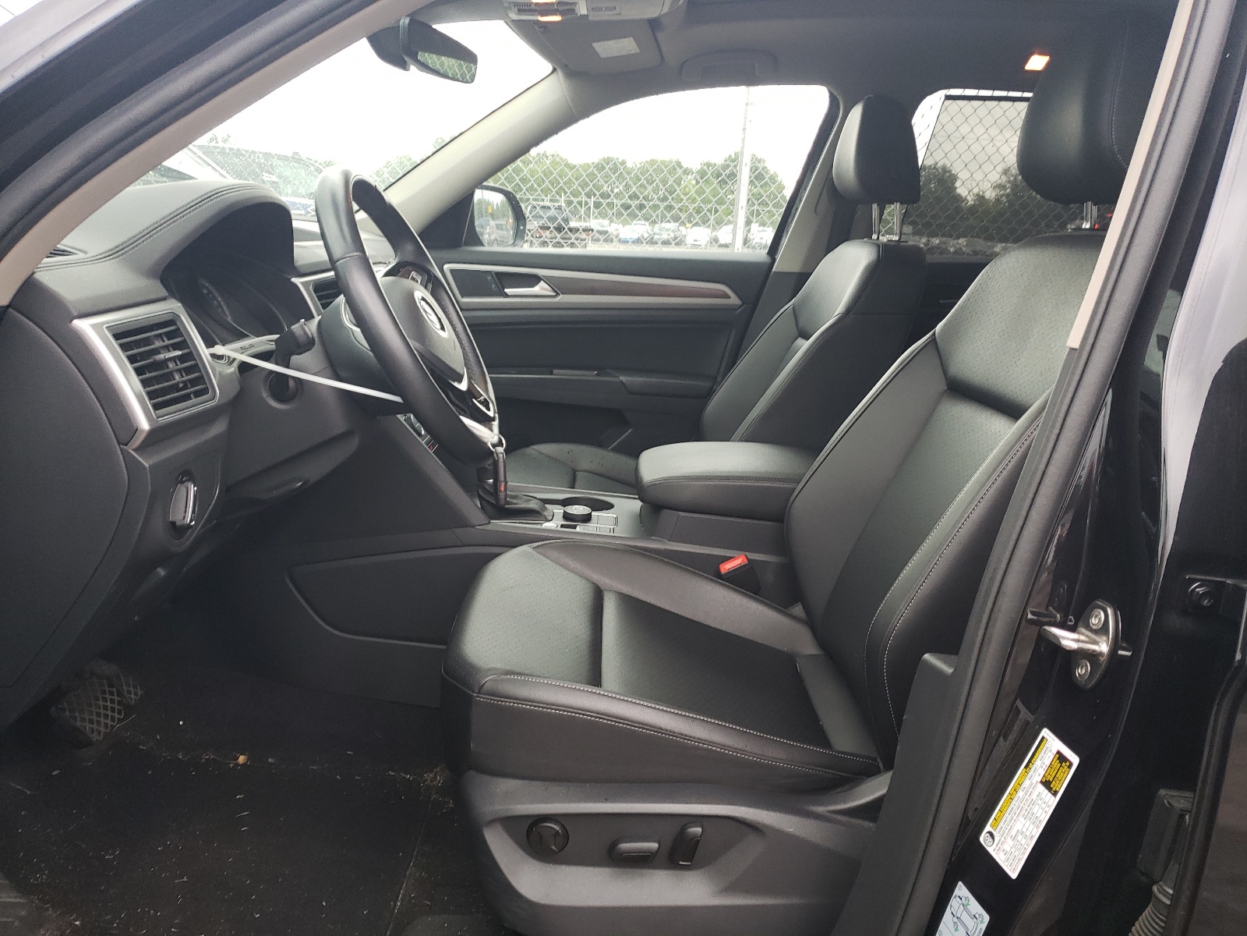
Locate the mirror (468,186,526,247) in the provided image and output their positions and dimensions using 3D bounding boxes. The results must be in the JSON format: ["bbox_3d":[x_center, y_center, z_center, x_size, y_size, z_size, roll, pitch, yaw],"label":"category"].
[{"bbox_3d":[-0.351,-0.637,2.418,0.140,0.185,0.220,6,16,17],"label":"mirror"}]

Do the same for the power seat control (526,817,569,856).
[{"bbox_3d":[-0.076,0.371,0.944,0.041,0.040,0.016,1,15,0],"label":"power seat control"}]

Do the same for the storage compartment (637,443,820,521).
[{"bbox_3d":[0.177,0.022,1.538,0.340,0.085,0.220,1,15,0],"label":"storage compartment"}]

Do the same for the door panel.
[{"bbox_3d":[-0.106,-0.231,2.278,0.920,0.570,0.140,1,15,0],"label":"door panel"}]

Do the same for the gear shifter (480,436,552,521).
[{"bbox_3d":[-0.174,0.020,1.517,0.120,0.125,0.085,1,15,0],"label":"gear shifter"}]

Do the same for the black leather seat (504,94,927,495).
[{"bbox_3d":[0.140,-0.193,1.894,0.800,1.060,0.550,1,15,0],"label":"black leather seat"}]

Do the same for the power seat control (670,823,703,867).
[{"bbox_3d":[0.064,0.381,0.946,0.026,0.043,0.018,17,14,-4],"label":"power seat control"}]

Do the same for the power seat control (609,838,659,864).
[{"bbox_3d":[0.011,0.389,0.948,0.050,0.021,0.018,1,15,0],"label":"power seat control"}]

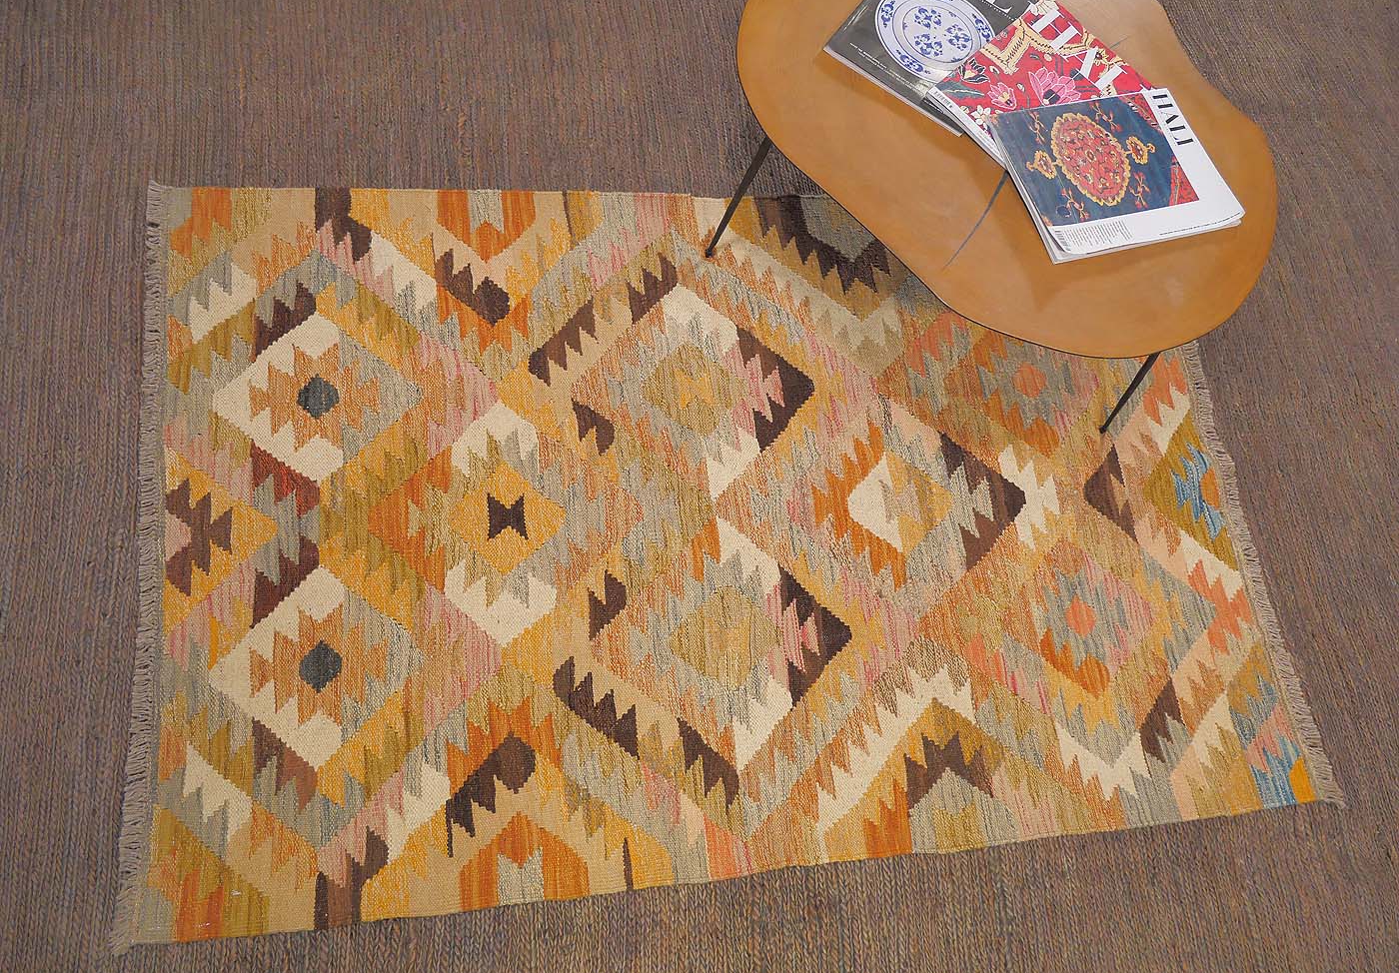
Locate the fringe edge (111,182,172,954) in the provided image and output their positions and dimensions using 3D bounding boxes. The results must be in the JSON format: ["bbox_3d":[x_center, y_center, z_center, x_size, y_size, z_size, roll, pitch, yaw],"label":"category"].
[{"bbox_3d":[-0.769,0.044,1.575,0.050,0.010,1.120,-3,70,-13],"label":"fringe edge"}]

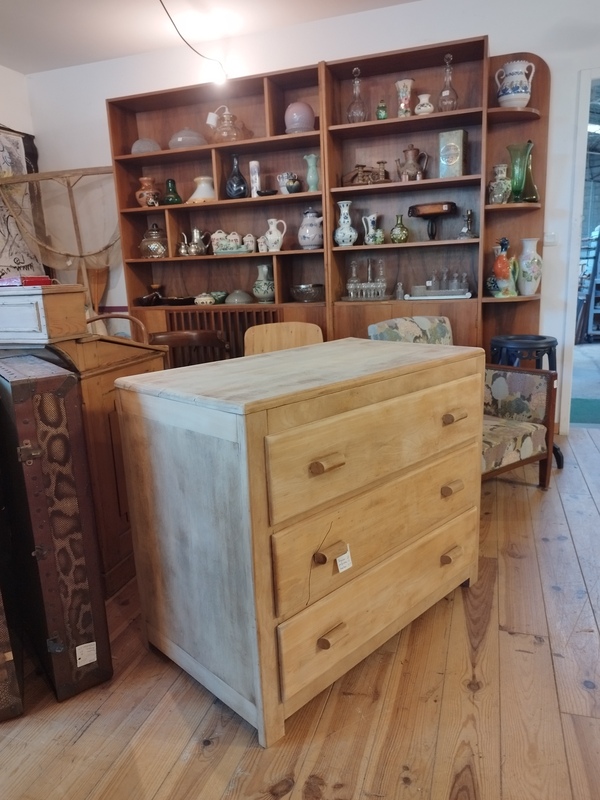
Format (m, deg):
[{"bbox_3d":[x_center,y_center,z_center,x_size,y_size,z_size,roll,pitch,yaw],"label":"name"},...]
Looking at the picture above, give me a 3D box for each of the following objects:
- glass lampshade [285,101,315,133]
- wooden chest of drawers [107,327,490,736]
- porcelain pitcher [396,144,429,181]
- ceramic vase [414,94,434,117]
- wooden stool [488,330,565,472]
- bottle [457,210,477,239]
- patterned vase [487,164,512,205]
[{"bbox_3d":[-0.001,-1.725,3.429,0.186,0.208,0.186,-2,12,0],"label":"glass lampshade"},{"bbox_3d":[0.066,0.283,1.679,0.955,0.801,0.566,-14,17,-43],"label":"wooden chest of drawers"},{"bbox_3d":[0.673,-1.406,3.327,0.198,0.235,0.131,2,13,18],"label":"porcelain pitcher"},{"bbox_3d":[0.686,-1.612,3.051,0.104,0.124,0.104,2,14,18],"label":"ceramic vase"},{"bbox_3d":[1.219,0.009,3.015,0.400,0.703,0.400,2,13,18],"label":"wooden stool"},{"bbox_3d":[0.985,-1.024,3.259,0.119,0.177,0.114,2,13,18],"label":"bottle"},{"bbox_3d":[1.145,-1.219,3.159,0.124,0.229,0.124,2,13,18],"label":"patterned vase"}]

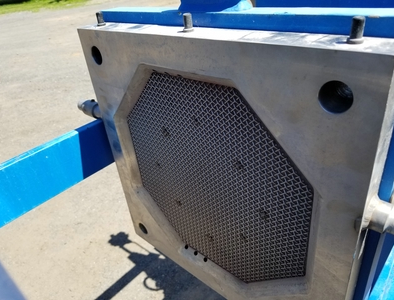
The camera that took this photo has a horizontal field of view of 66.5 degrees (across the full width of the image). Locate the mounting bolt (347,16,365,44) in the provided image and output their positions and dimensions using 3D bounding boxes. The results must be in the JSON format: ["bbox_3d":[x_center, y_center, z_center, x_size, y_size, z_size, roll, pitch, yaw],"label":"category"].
[{"bbox_3d":[0.171,-0.127,0.319,0.017,0.026,0.017,22,41,39],"label":"mounting bolt"}]

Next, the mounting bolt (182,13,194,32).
[{"bbox_3d":[-0.014,-0.204,0.483,0.017,0.026,0.017,-5,31,3],"label":"mounting bolt"}]

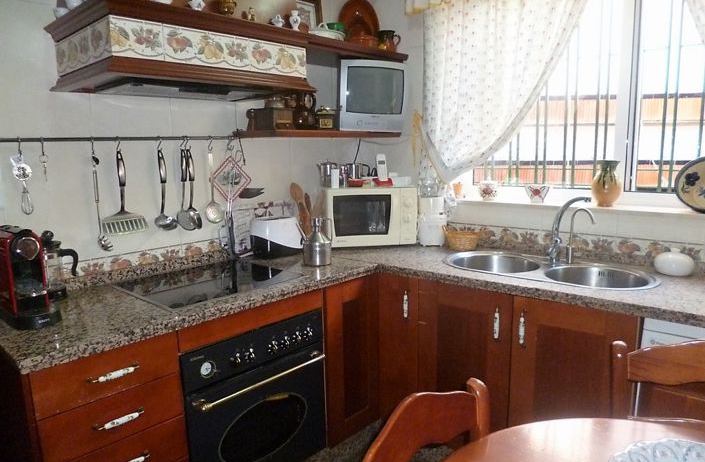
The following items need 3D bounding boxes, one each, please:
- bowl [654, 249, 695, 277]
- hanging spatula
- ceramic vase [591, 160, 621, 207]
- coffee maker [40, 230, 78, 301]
[{"bbox_3d":[1.222,0.109,1.849,0.128,0.095,0.128,7,13,43],"label":"bowl"},{"bbox_3d":[-0.884,-0.144,1.893,0.162,0.322,0.045,-11,13,-44],"label":"hanging spatula"},{"bbox_3d":[1.085,-0.204,2.077,0.118,0.200,0.118,7,13,43],"label":"ceramic vase"},{"bbox_3d":[-1.051,0.122,1.732,0.148,0.236,0.098,-4,10,-17],"label":"coffee maker"}]

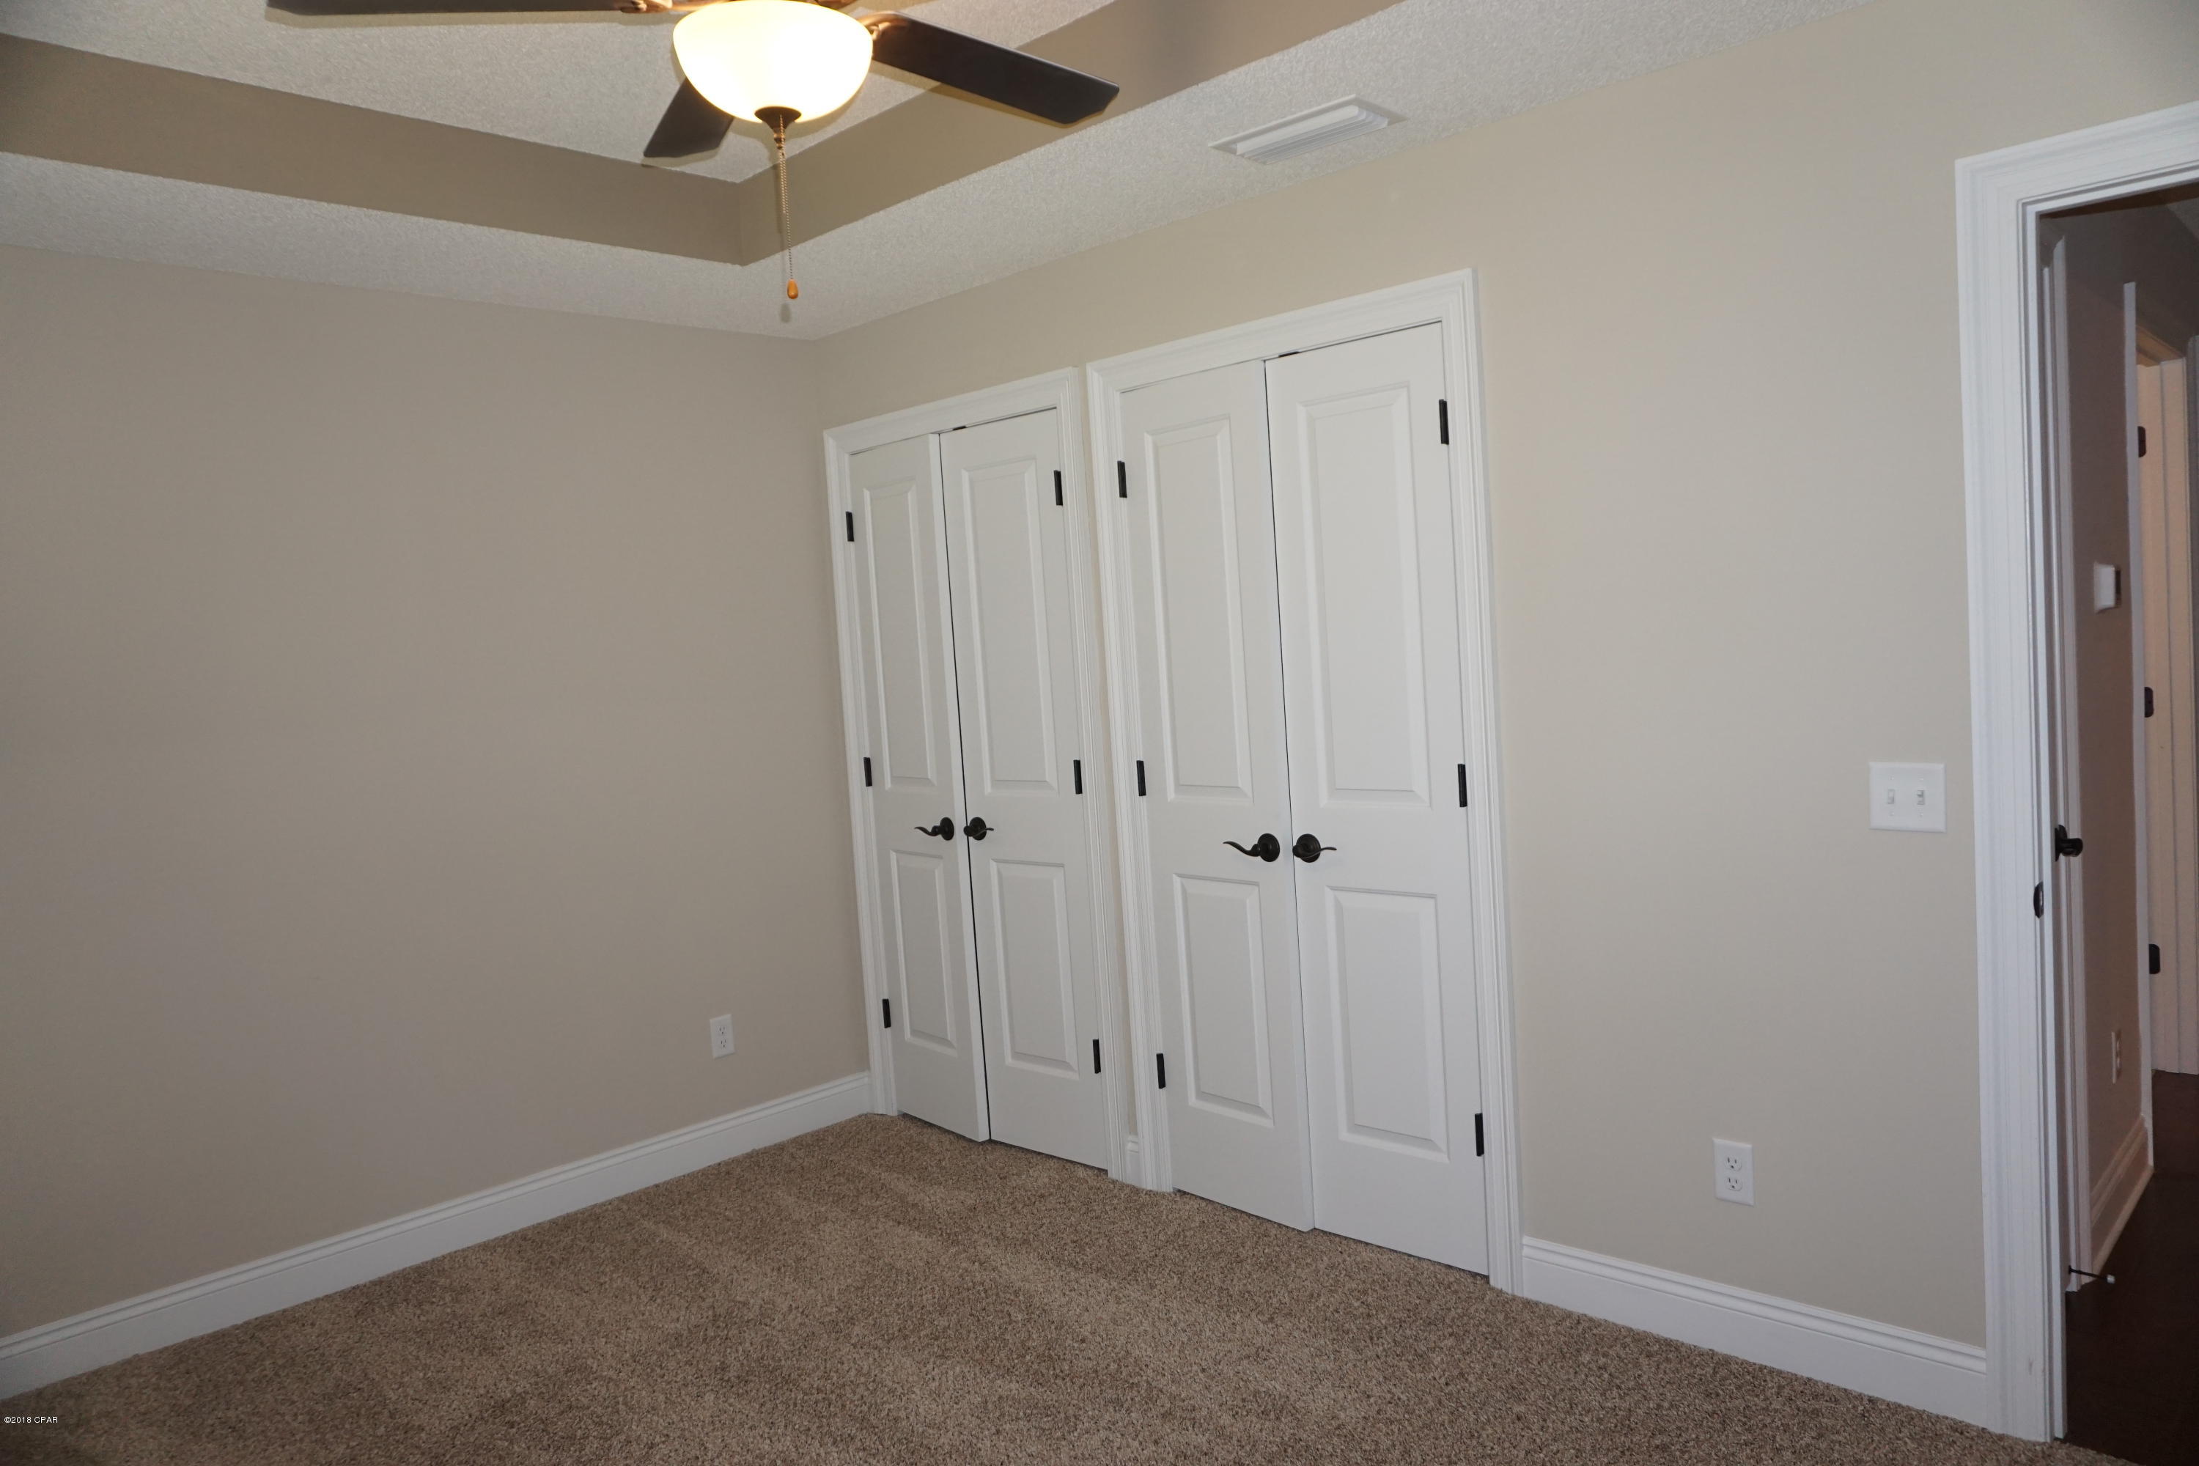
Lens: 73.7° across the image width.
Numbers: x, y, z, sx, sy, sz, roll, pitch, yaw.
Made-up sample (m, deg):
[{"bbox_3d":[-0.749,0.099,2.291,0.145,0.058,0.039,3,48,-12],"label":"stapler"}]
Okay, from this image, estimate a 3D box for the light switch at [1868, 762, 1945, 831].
[{"bbox_3d":[1.373,0.111,2.495,0.117,0.116,0.012,0,5,44],"label":"light switch"}]

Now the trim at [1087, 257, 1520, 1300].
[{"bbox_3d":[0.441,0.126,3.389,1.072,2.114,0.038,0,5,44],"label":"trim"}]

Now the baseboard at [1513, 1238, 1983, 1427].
[{"bbox_3d":[1.200,1.115,2.777,0.856,0.131,0.020,0,5,44],"label":"baseboard"}]

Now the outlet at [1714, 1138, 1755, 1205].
[{"bbox_3d":[1.192,0.828,2.757,0.071,0.116,0.010,0,5,44],"label":"outlet"}]

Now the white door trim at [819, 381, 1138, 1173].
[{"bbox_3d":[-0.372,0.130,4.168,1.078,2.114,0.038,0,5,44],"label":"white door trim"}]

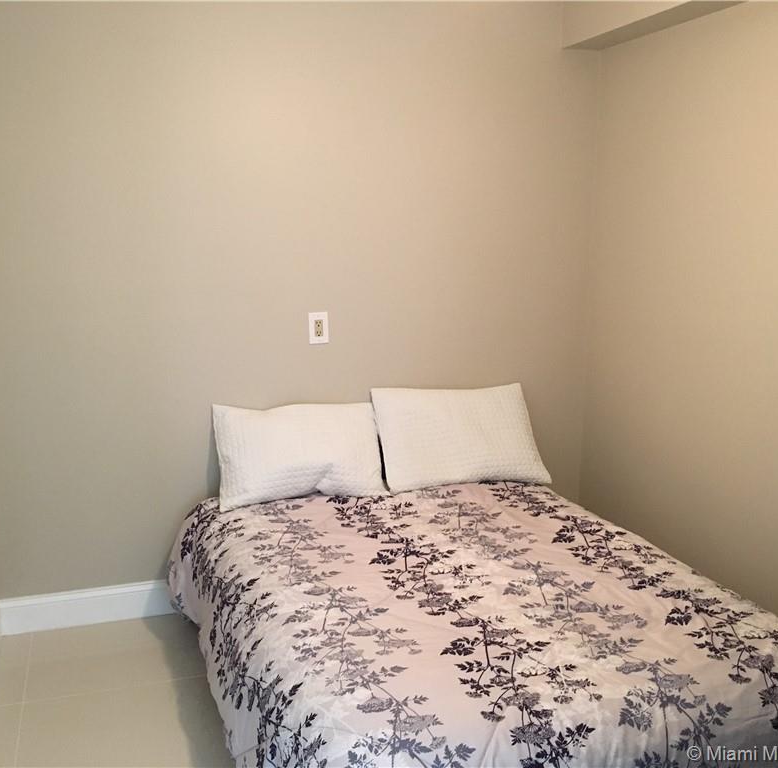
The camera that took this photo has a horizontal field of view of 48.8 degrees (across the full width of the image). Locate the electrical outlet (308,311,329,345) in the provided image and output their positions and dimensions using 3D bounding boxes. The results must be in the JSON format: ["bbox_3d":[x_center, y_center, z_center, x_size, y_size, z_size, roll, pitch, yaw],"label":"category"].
[{"bbox_3d":[-0.276,-0.220,3.363,0.079,0.123,0.009,-3,11,-19],"label":"electrical outlet"}]

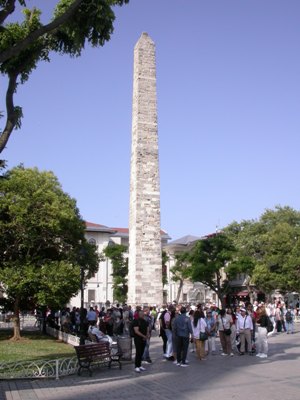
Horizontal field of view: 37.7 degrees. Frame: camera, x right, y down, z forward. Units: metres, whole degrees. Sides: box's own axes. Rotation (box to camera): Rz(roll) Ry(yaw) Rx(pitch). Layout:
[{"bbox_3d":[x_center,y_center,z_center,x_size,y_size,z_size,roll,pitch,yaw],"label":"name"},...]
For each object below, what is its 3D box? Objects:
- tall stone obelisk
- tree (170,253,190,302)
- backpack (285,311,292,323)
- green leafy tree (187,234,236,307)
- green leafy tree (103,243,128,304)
[{"bbox_3d":[-0.473,-3.236,44.246,2.800,30.750,2.800,4,-14,-18],"label":"tall stone obelisk"},{"bbox_3d":[3.519,9.409,48.125,2.530,7.310,2.400,0,-13,0],"label":"tree"},{"bbox_3d":[7.926,6.684,25.128,0.370,0.540,0.240,-1,-13,3],"label":"backpack"},{"bbox_3d":[5.606,7.046,39.434,4.660,7.870,4.430,0,-13,0],"label":"green leafy tree"},{"bbox_3d":[-4.133,9.927,54.176,3.450,9.160,3.280,0,-13,0],"label":"green leafy tree"}]

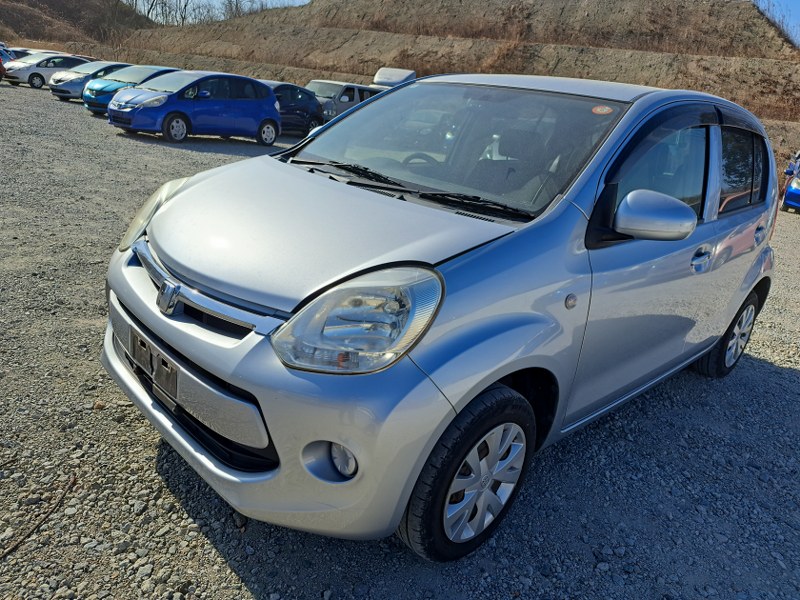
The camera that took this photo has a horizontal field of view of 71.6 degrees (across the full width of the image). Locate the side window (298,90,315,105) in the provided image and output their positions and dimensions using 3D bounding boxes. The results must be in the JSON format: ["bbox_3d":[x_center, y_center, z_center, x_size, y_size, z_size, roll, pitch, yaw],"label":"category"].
[{"bbox_3d":[-2.950,-6.389,17.500,0.100,0.360,0.850,16,21,28],"label":"side window"}]

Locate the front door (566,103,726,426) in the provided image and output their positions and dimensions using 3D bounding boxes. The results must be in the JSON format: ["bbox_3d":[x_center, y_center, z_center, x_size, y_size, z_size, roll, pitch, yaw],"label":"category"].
[{"bbox_3d":[0.952,-0.183,2.162,1.110,1.150,0.230,-11,25,-42],"label":"front door"}]

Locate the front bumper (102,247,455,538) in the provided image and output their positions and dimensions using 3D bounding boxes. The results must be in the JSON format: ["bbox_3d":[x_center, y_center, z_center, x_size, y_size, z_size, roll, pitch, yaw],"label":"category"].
[{"bbox_3d":[-0.596,0.182,1.847,0.480,0.600,1.630,-11,25,-42],"label":"front bumper"}]

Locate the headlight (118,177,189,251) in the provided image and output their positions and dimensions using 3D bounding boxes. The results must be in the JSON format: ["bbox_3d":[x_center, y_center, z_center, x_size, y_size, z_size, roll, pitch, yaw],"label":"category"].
[{"bbox_3d":[-0.904,-0.325,2.130,0.350,0.280,0.280,-10,25,-43],"label":"headlight"}]

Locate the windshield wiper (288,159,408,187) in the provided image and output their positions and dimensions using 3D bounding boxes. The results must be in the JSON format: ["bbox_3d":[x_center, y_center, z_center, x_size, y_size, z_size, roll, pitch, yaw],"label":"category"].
[{"bbox_3d":[-0.217,-0.525,2.261,0.680,0.070,0.120,23,24,39],"label":"windshield wiper"}]

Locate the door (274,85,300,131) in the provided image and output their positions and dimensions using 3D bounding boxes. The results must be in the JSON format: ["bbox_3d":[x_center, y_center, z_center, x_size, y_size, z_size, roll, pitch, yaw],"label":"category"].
[{"bbox_3d":[-3.367,-5.761,16.600,0.200,1.200,1.100,16,21,28],"label":"door"}]

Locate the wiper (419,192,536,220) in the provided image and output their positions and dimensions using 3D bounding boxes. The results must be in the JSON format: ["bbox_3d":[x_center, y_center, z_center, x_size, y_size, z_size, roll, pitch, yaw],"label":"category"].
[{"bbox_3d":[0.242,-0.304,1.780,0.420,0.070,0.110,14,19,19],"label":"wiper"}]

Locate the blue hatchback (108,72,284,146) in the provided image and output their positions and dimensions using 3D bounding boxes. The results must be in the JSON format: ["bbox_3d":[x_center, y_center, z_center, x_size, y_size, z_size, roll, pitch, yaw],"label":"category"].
[{"bbox_3d":[-4.482,-4.350,12.479,1.695,1.525,3.900,18,21,29],"label":"blue hatchback"}]

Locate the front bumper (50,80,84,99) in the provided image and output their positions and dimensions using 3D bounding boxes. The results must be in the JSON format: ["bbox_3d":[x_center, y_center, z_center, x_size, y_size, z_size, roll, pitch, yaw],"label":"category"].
[{"bbox_3d":[-11.377,-7.142,18.779,1.660,0.520,0.500,15,20,28],"label":"front bumper"}]

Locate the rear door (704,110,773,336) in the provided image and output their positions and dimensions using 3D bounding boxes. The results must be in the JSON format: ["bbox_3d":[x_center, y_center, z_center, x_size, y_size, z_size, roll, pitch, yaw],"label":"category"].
[{"bbox_3d":[1.629,-0.330,2.776,0.880,1.120,0.230,-11,25,-42],"label":"rear door"}]

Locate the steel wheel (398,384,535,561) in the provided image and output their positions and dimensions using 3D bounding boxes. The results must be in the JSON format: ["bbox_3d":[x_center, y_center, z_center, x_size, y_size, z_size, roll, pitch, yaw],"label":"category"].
[{"bbox_3d":[0.215,0.524,1.745,0.575,0.575,0.180,-11,25,-42],"label":"steel wheel"}]

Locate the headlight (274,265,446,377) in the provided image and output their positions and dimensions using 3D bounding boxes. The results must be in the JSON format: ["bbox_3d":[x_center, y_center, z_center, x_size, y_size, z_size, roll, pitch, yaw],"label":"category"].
[{"bbox_3d":[-0.099,0.039,1.347,0.350,0.280,0.280,-10,25,-43],"label":"headlight"}]

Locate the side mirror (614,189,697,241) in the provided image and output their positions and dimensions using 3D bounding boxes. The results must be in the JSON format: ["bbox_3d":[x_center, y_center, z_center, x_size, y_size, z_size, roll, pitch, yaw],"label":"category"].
[{"bbox_3d":[0.756,-0.245,1.640,0.140,0.145,0.215,-11,25,-42],"label":"side mirror"}]

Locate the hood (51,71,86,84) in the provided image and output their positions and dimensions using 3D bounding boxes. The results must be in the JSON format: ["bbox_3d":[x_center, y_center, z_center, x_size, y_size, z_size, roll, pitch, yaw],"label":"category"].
[{"bbox_3d":[-11.211,-7.559,18.772,1.360,0.300,0.840,17,21,28],"label":"hood"}]

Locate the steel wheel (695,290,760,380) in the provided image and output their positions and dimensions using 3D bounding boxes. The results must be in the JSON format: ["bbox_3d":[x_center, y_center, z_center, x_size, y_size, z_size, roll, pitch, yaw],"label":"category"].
[{"bbox_3d":[1.957,0.190,3.335,0.580,0.580,0.180,-10,25,-43],"label":"steel wheel"}]

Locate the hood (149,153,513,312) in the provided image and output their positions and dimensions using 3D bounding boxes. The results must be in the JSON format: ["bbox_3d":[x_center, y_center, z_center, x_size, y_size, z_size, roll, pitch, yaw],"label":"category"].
[{"bbox_3d":[-0.403,-0.251,1.847,0.730,0.320,1.380,-11,25,-42],"label":"hood"}]

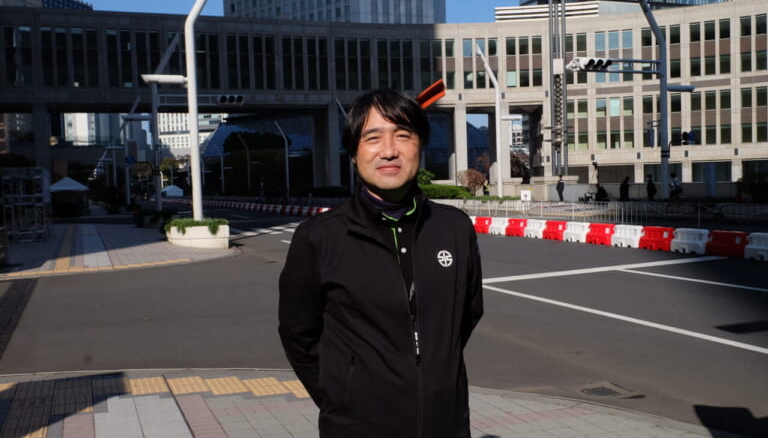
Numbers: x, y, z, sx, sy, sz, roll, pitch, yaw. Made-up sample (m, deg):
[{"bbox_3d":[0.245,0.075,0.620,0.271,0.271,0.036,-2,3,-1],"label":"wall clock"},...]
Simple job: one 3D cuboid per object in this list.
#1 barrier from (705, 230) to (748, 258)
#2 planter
[{"bbox_3d":[7.184,0.503,15.423,0.380,0.550,1.000,-3,3,-23],"label":"barrier"},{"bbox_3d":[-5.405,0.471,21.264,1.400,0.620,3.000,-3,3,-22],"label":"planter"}]

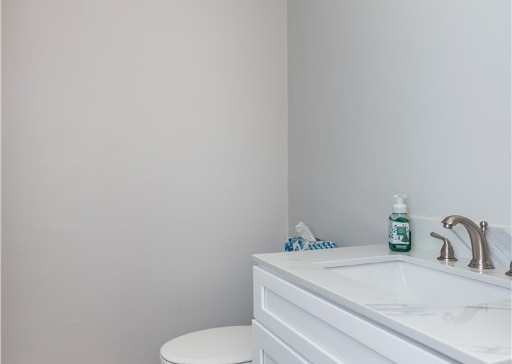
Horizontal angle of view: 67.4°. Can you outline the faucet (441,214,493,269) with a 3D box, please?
[{"bbox_3d":[0.532,0.150,0.973,0.169,0.135,0.056,0,0,-23],"label":"faucet"}]

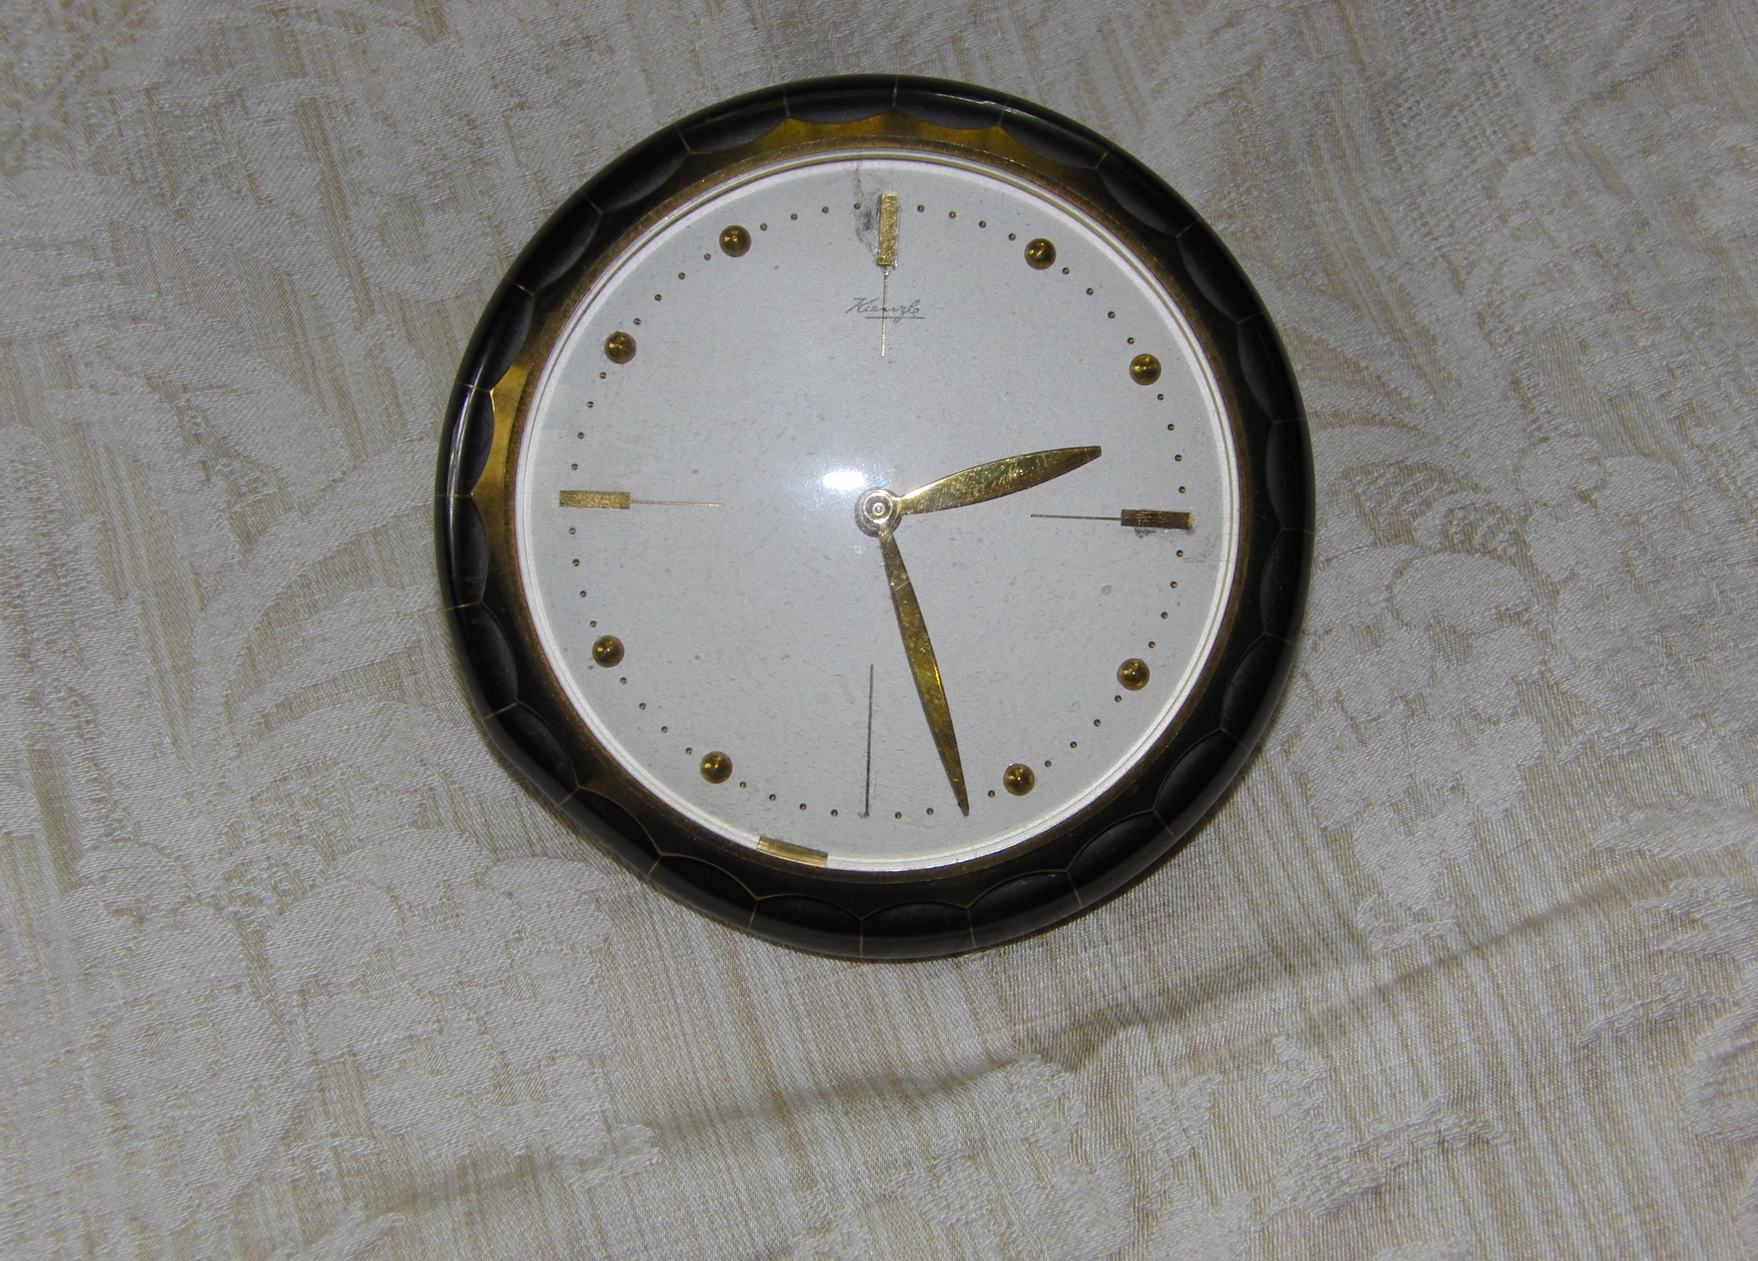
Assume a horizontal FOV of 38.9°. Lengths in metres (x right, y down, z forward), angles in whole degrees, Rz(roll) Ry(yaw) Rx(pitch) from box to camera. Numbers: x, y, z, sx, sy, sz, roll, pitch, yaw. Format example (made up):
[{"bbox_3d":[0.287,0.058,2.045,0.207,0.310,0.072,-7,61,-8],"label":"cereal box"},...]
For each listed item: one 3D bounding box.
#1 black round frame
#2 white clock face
[{"bbox_3d":[-0.001,-0.020,0.438,0.154,0.030,0.154,2,89,-1],"label":"black round frame"},{"bbox_3d":[-0.001,-0.022,0.437,0.138,0.029,0.138,2,89,-1],"label":"white clock face"}]

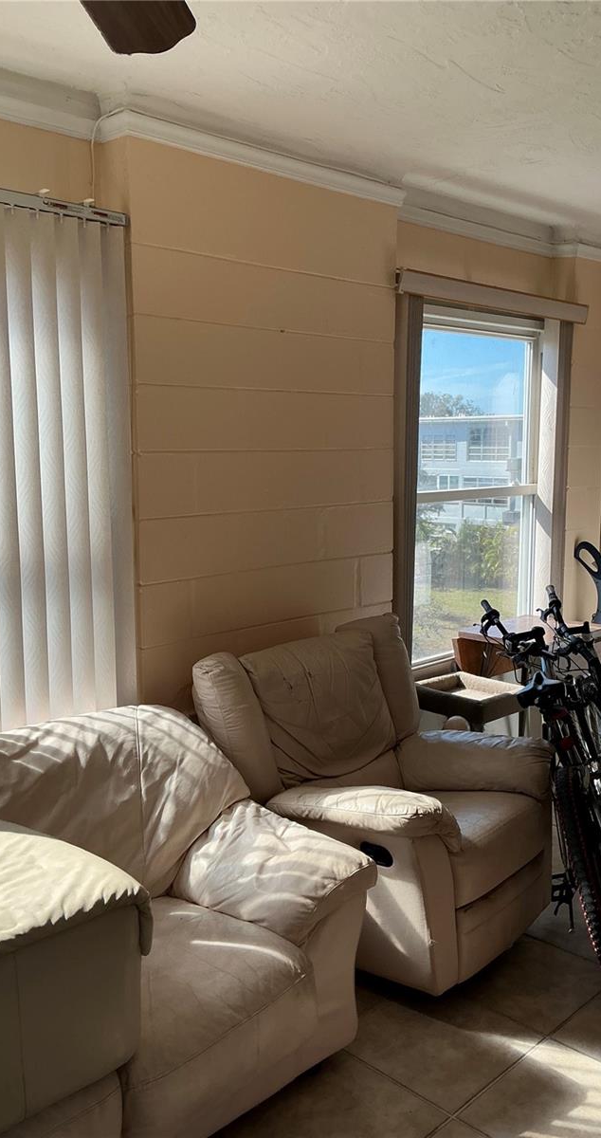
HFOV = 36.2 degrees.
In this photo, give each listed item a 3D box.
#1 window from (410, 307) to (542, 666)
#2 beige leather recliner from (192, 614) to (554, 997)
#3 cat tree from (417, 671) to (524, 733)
[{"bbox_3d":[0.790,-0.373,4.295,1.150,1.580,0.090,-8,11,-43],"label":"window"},{"bbox_3d":[0.313,0.753,3.128,0.850,1.030,0.970,6,10,36],"label":"beige leather recliner"},{"bbox_3d":[0.716,0.818,3.948,0.420,0.670,0.420,-8,11,-43],"label":"cat tree"}]

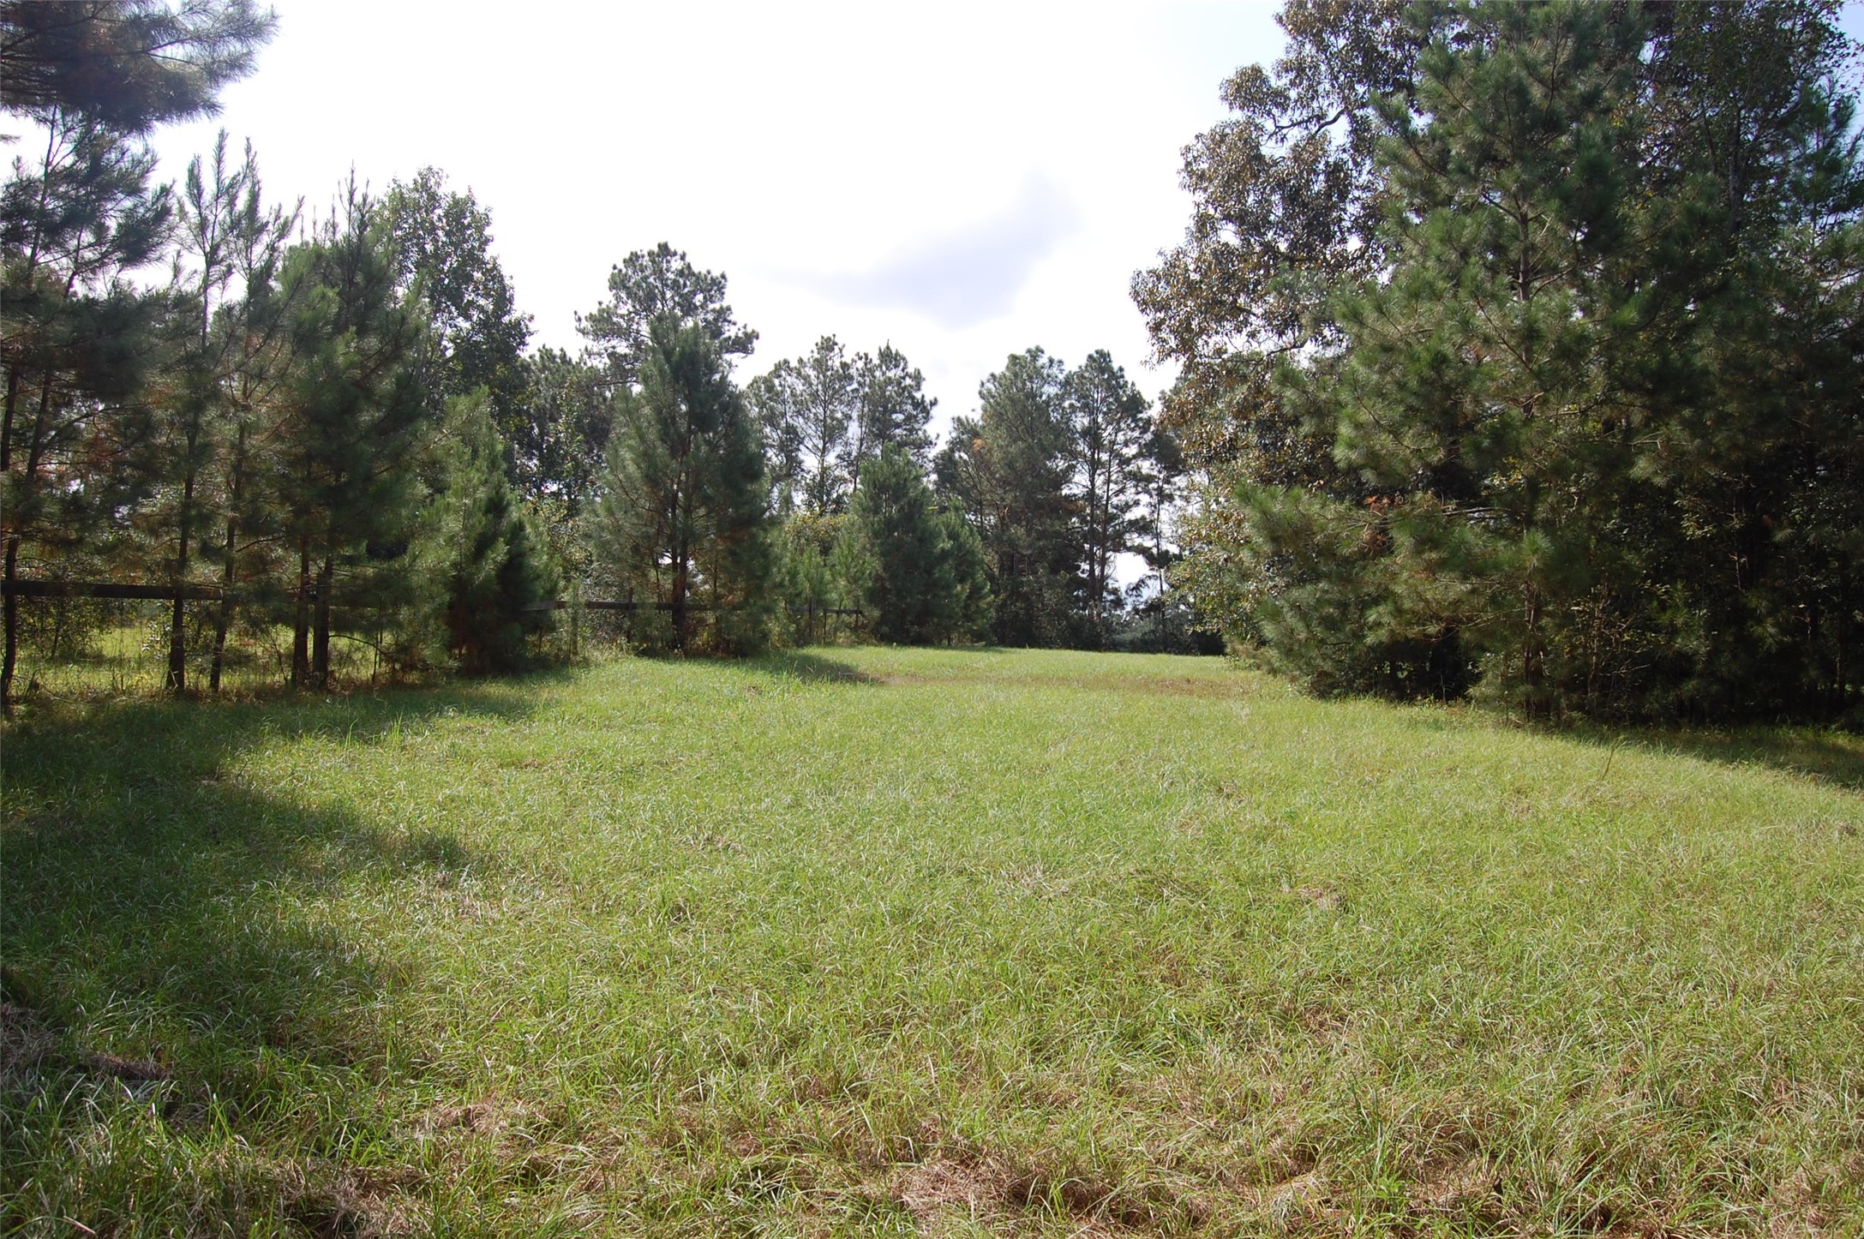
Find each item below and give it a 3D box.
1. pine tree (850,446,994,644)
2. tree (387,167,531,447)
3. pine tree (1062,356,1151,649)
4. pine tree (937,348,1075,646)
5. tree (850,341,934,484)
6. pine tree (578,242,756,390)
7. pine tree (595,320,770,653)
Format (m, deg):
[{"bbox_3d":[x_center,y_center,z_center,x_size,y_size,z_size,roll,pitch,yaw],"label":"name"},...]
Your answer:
[{"bbox_3d":[-0.410,-2.760,52.000,5.200,7.370,4.680,0,0,0],"label":"pine tree"},{"bbox_3d":[-12.990,-5.610,38.000,4.240,13.350,4.240,0,0,0],"label":"tree"},{"bbox_3d":[8.200,-5.620,65.000,4.130,13.820,4.130,0,0,0],"label":"pine tree"},{"bbox_3d":[3.380,-5.520,63.000,6.040,13.530,5.740,0,0,0],"label":"pine tree"},{"bbox_3d":[-1.830,-5.740,64.000,4.140,13.880,4.140,0,0,0],"label":"tree"},{"bbox_3d":[-9.870,-6.450,52.000,6.670,15.180,6.330,0,0,0],"label":"pine tree"},{"bbox_3d":[-6.260,-3.320,35.000,4.380,8.320,4.250,0,0,0],"label":"pine tree"}]

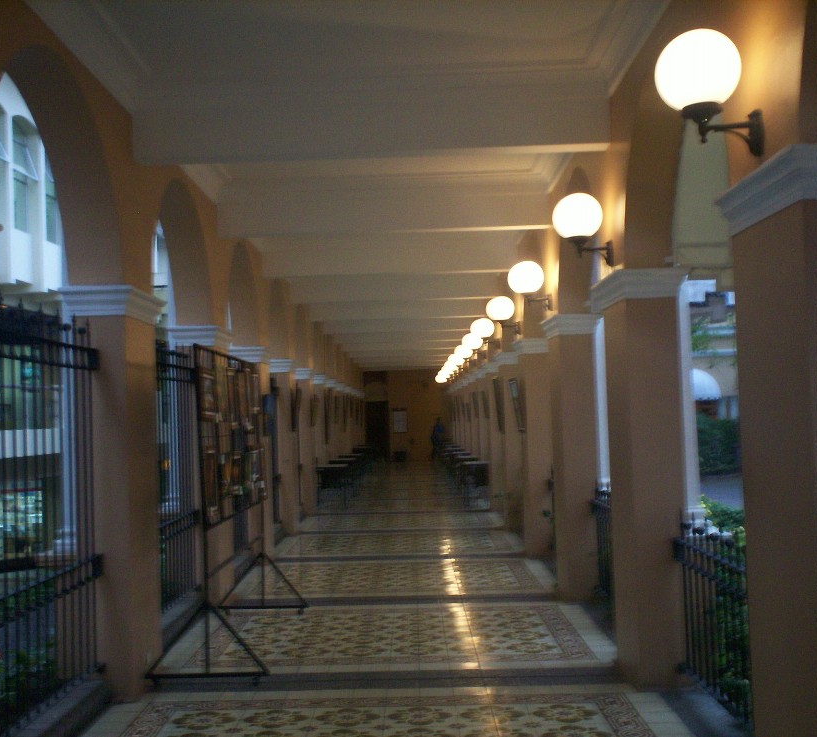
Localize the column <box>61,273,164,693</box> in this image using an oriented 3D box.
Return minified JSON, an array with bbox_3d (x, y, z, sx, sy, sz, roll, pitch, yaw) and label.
[{"bbox_3d":[-1.837,0.764,6.473,0.435,2.478,0.870,-2,-3,0],"label":"column"}]

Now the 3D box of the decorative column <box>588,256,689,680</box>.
[{"bbox_3d":[1.496,0.668,6.425,0.455,2.488,0.870,-2,-3,0],"label":"decorative column"}]

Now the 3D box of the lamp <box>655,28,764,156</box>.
[{"bbox_3d":[1.092,-0.998,3.713,0.382,0.482,0.314,-2,-3,0],"label":"lamp"}]

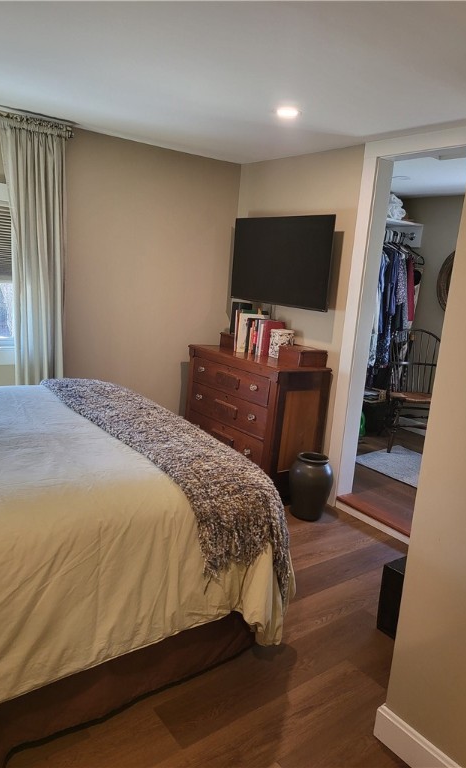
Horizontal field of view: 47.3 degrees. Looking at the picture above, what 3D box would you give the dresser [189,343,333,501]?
[{"bbox_3d":[0.127,0.245,3.802,0.472,0.924,0.992,-5,15,-37],"label":"dresser"}]

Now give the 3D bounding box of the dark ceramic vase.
[{"bbox_3d":[0.485,0.646,3.362,0.273,0.383,0.273,4,12,-1],"label":"dark ceramic vase"}]

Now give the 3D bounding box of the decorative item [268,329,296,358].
[{"bbox_3d":[0.341,-0.278,3.732,0.161,0.182,0.161,-5,15,-37],"label":"decorative item"}]

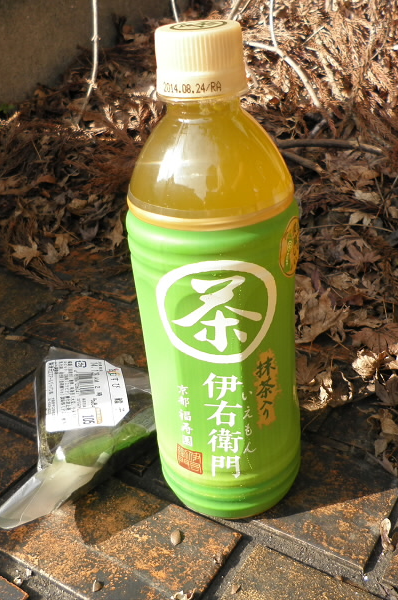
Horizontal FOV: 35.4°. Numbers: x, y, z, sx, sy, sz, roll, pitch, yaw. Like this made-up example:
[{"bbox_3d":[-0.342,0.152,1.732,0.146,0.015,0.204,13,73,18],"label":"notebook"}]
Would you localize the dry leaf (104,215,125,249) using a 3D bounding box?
[{"bbox_3d":[-0.071,-0.057,0.521,0.017,0.028,0.010,-5,-11,0],"label":"dry leaf"}]

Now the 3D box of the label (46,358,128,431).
[{"bbox_3d":[-0.060,0.048,0.332,0.041,0.002,0.064,-3,28,-12],"label":"label"}]

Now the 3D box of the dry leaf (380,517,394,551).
[{"bbox_3d":[0.079,0.099,0.263,0.004,0.007,0.012,-5,59,0],"label":"dry leaf"}]

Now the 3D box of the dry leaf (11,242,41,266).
[{"bbox_3d":[-0.149,-0.039,0.539,0.024,0.010,0.022,-5,54,0],"label":"dry leaf"}]

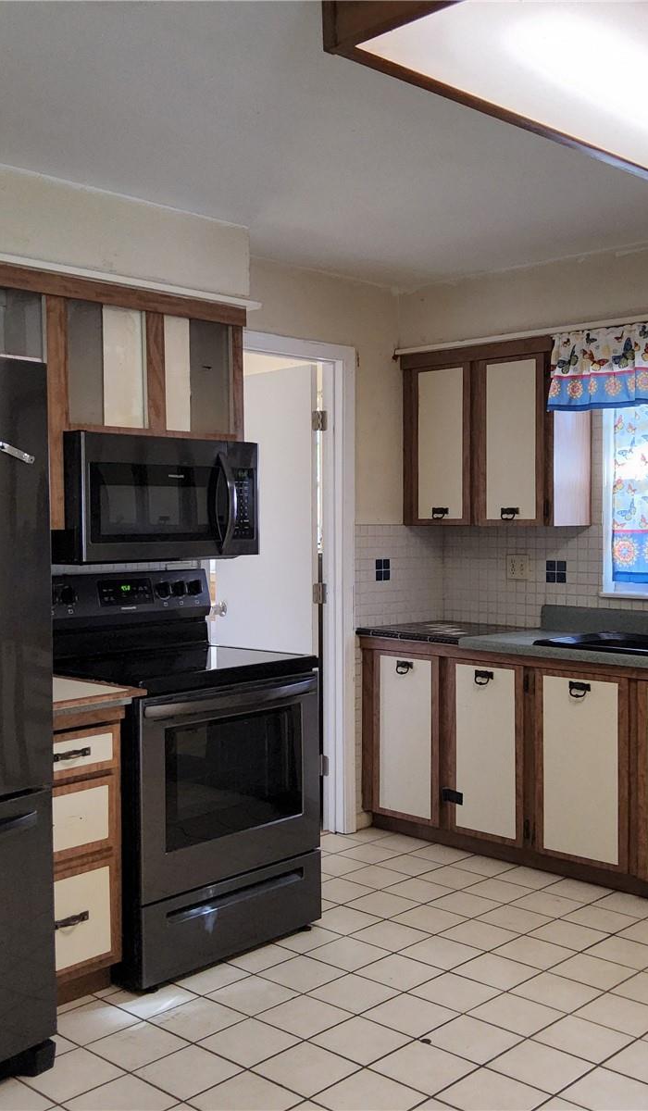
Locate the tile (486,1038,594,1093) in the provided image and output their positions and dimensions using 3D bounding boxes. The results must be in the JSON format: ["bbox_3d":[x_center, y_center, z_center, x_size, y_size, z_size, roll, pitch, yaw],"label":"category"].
[{"bbox_3d":[0.558,1.319,2.754,0.202,0.010,0.202,2,3,43],"label":"tile"}]

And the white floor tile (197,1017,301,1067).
[{"bbox_3d":[-0.200,1.314,2.873,0.202,0.010,0.202,2,3,43],"label":"white floor tile"}]

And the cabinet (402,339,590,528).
[{"bbox_3d":[0.767,-0.526,4.814,0.799,0.784,0.318,1,2,44],"label":"cabinet"}]

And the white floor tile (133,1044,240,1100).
[{"bbox_3d":[-0.346,1.319,2.726,0.202,0.010,0.202,2,3,43],"label":"white floor tile"}]

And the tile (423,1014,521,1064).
[{"bbox_3d":[0.396,1.298,2.858,0.201,0.010,0.201,1,2,44],"label":"tile"}]

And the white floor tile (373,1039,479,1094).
[{"bbox_3d":[0.254,1.303,2.710,0.201,0.010,0.201,1,2,44],"label":"white floor tile"}]

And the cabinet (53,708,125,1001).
[{"bbox_3d":[-0.917,0.858,3.229,0.610,0.870,0.360,2,3,45],"label":"cabinet"}]

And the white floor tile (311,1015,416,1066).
[{"bbox_3d":[0.102,1.300,2.854,0.201,0.010,0.201,1,2,44],"label":"white floor tile"}]

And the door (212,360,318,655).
[{"bbox_3d":[-0.278,0.194,5.019,0.697,2.058,0.040,1,2,44],"label":"door"}]

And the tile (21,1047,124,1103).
[{"bbox_3d":[-0.635,1.308,2.686,0.201,0.010,0.201,1,2,44],"label":"tile"}]

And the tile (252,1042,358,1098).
[{"bbox_3d":[-0.046,1.305,2.700,0.201,0.010,0.201,1,2,44],"label":"tile"}]

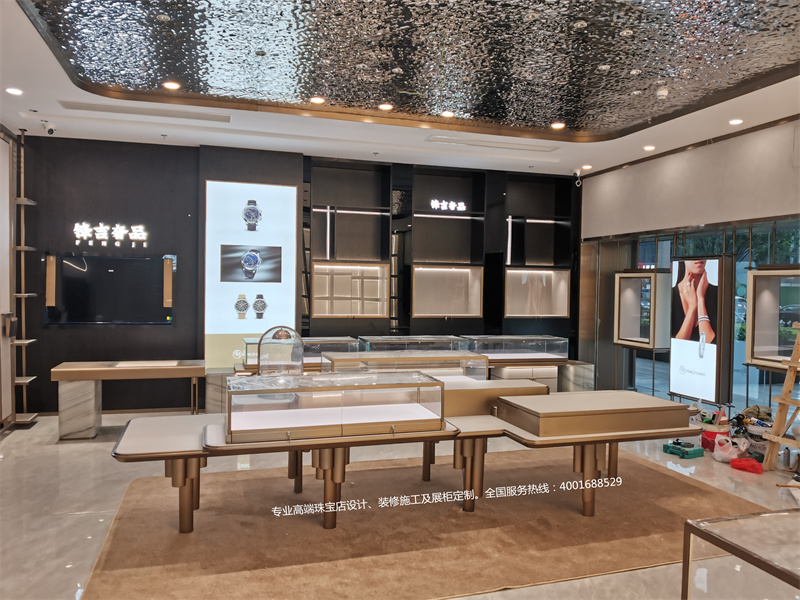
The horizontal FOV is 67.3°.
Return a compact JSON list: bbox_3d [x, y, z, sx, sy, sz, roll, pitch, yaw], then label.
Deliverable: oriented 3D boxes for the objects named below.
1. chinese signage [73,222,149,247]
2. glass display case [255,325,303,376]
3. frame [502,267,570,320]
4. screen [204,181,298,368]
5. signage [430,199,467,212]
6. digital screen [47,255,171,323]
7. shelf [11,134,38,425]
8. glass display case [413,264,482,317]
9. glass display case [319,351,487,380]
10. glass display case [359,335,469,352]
[{"bbox_3d":[-3.414,-0.775,7.125,0.794,0.251,0.060,0,2,-18],"label":"chinese signage"},{"bbox_3d":[-0.965,0.492,4.891,0.377,0.557,0.377,0,2,-17],"label":"glass display case"},{"bbox_3d":[1.976,-0.104,9.053,1.076,0.711,0.456,0,2,-18],"label":"frame"},{"bbox_3d":[-1.953,-0.294,7.901,1.164,2.459,0.090,0,2,-17],"label":"screen"},{"bbox_3d":[0.727,-1.393,8.867,0.564,0.156,0.050,0,2,-17],"label":"signage"},{"bbox_3d":[-3.421,-0.109,7.129,1.345,0.799,0.070,0,2,-18],"label":"digital screen"},{"bbox_3d":[-4.120,-0.270,6.531,0.269,3.170,0.408,0,2,-18],"label":"shelf"},{"bbox_3d":[0.666,-0.119,9.118,1.128,0.768,0.430,0,2,-17],"label":"glass display case"},{"bbox_3d":[0.043,0.679,5.534,1.431,0.339,0.571,0,2,-18],"label":"glass display case"},{"bbox_3d":[0.159,0.584,6.987,1.182,0.271,0.570,0,2,-18],"label":"glass display case"}]

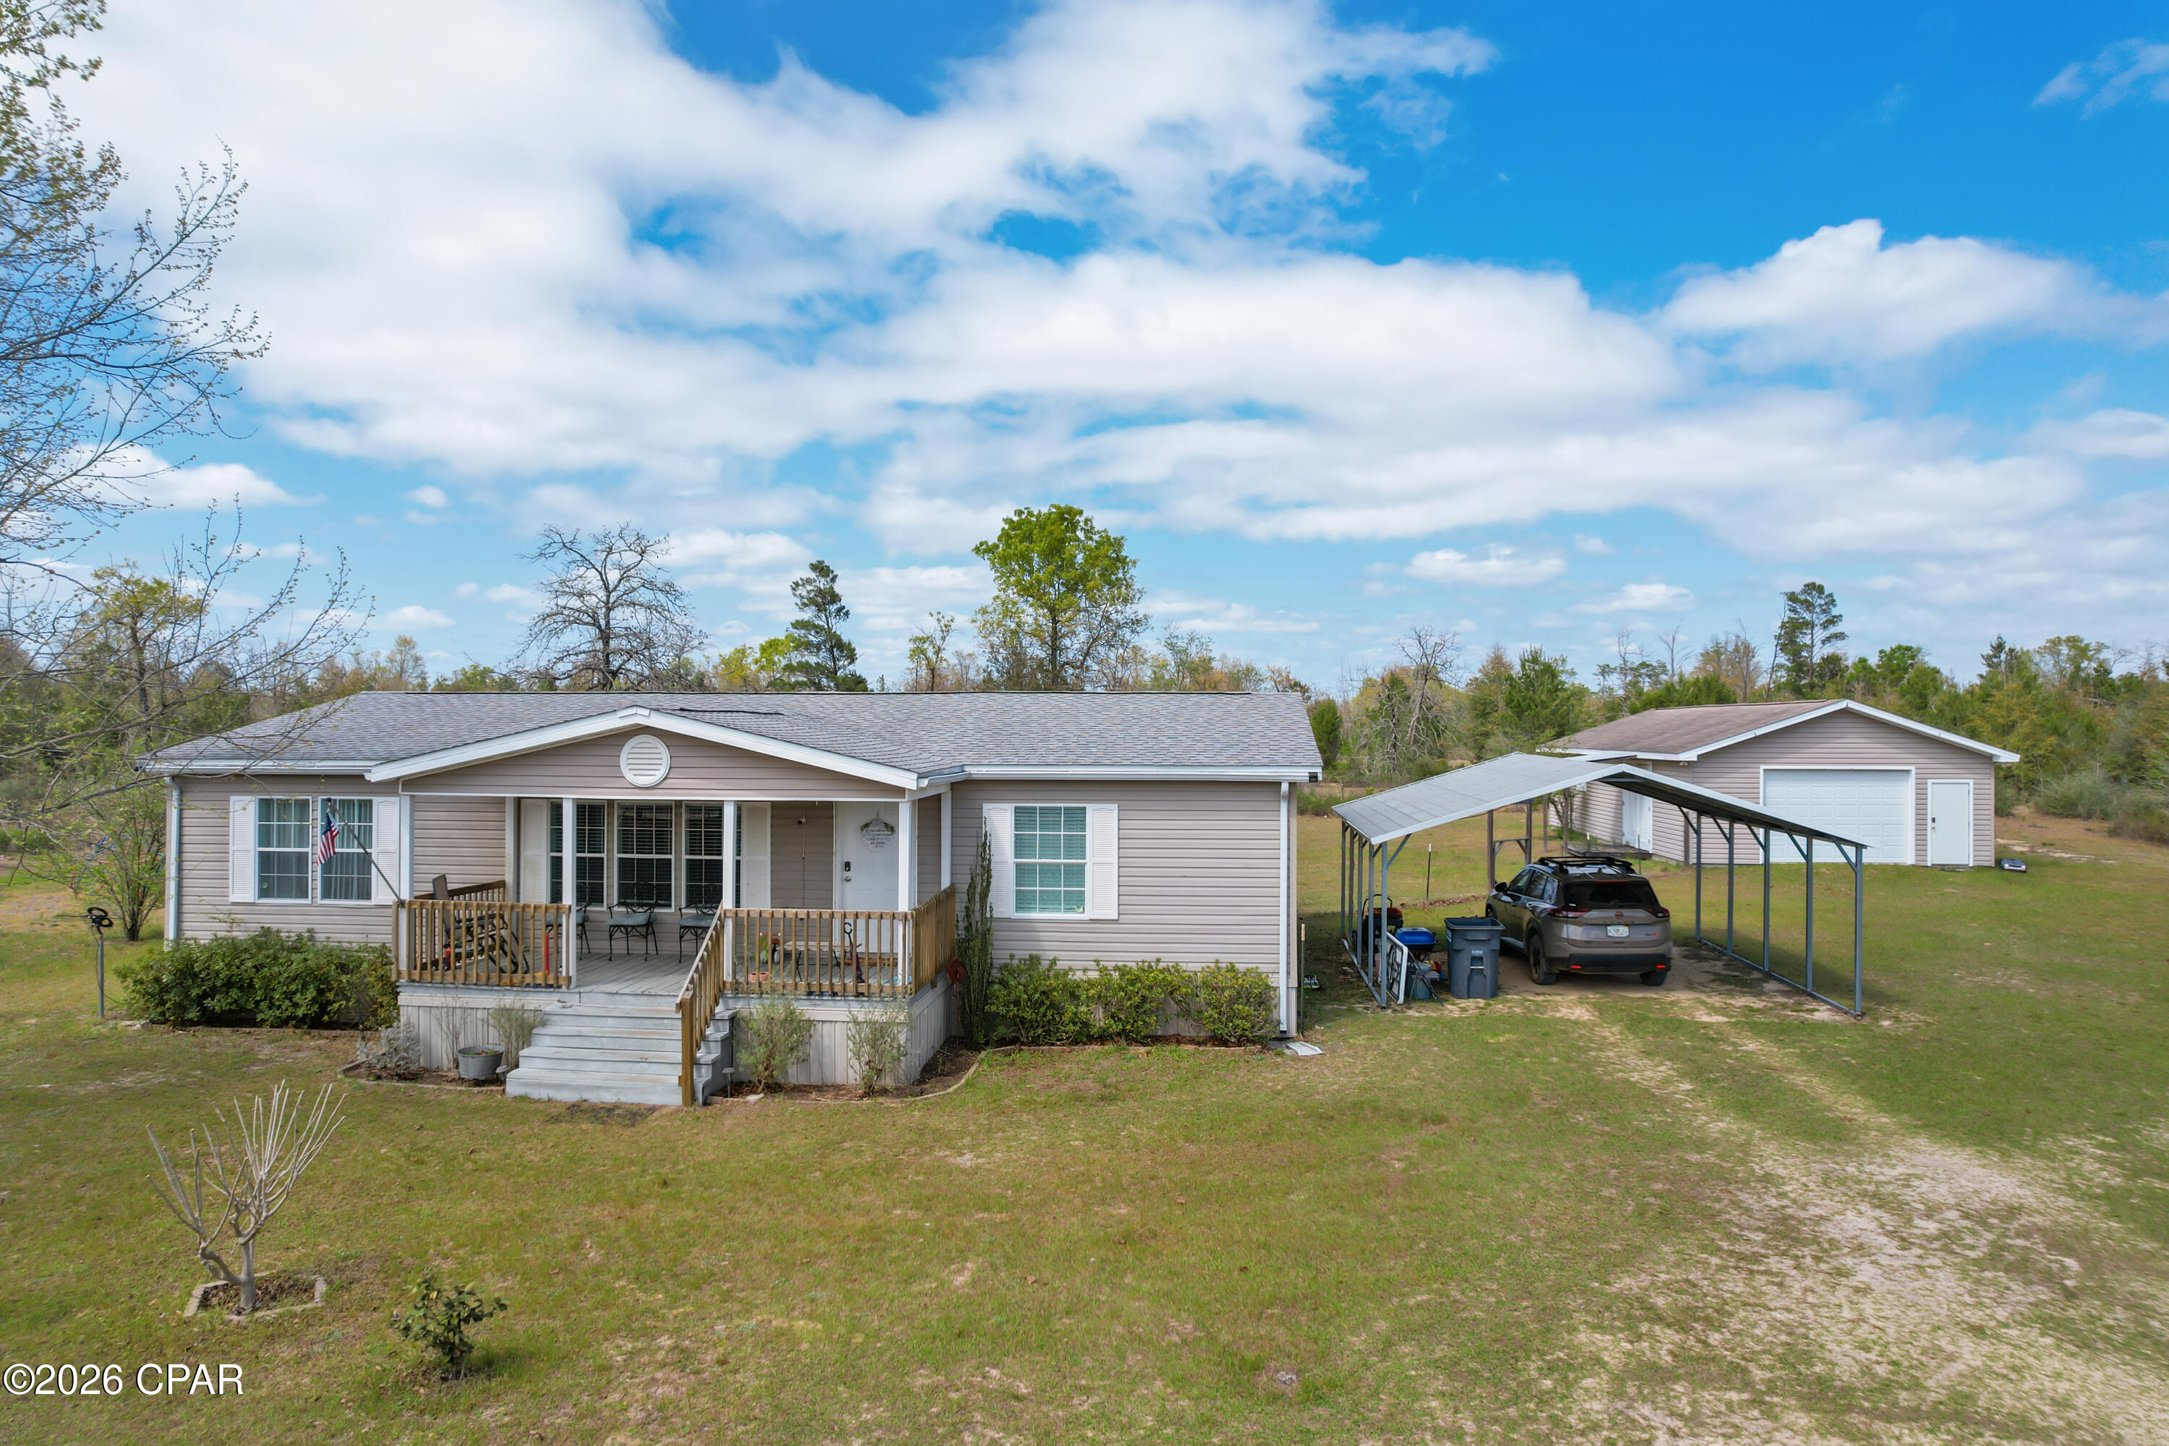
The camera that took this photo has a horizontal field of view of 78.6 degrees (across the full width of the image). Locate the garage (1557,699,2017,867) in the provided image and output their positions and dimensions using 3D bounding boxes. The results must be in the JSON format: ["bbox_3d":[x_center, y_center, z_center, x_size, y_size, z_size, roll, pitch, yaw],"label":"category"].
[{"bbox_3d":[19.631,1.551,39.917,8.271,4.176,12.991,0,0,4],"label":"garage"}]

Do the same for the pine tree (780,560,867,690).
[{"bbox_3d":[-9.688,-1.172,48.999,3.257,9.686,3.095,0,0,0],"label":"pine tree"}]

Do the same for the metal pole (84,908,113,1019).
[{"bbox_3d":[-12.354,2.994,16.603,0.330,1.420,0.300,0,0,0],"label":"metal pole"}]

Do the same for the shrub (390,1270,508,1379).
[{"bbox_3d":[-3.669,3.465,7.653,0.660,0.640,0.600,0,0,0],"label":"shrub"}]

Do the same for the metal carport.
[{"bbox_3d":[7.204,2.136,20.012,6.246,3.201,5.766,0,0,5],"label":"metal carport"}]

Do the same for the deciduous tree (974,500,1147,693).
[{"bbox_3d":[-0.914,-2.000,46.998,6.189,11.385,6.189,0,0,0],"label":"deciduous tree"}]

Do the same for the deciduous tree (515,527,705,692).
[{"bbox_3d":[-16.476,-1.612,45.998,6.410,10.541,6.410,0,0,0],"label":"deciduous tree"}]

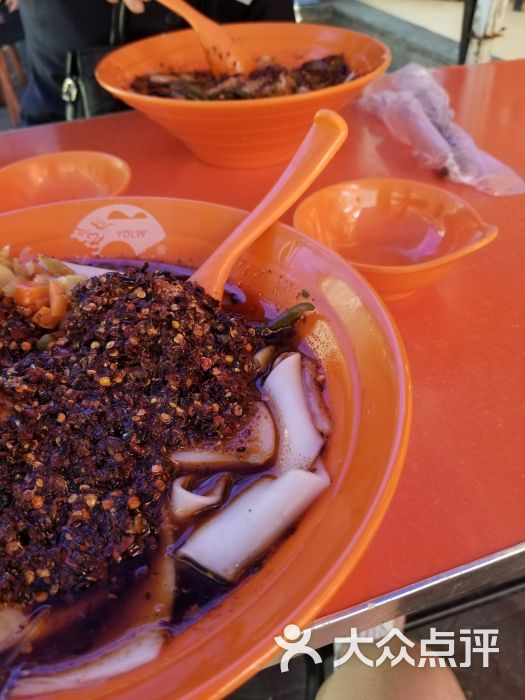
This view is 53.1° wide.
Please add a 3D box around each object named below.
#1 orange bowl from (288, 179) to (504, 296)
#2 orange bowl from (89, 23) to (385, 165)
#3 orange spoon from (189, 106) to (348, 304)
[{"bbox_3d":[0.079,-0.065,0.330,0.119,0.038,0.108,11,45,15],"label":"orange bowl"},{"bbox_3d":[-0.016,-0.227,0.483,0.252,0.077,0.252,-2,43,2],"label":"orange bowl"},{"bbox_3d":[-0.014,-0.043,0.250,0.043,0.033,0.161,38,89,35],"label":"orange spoon"}]

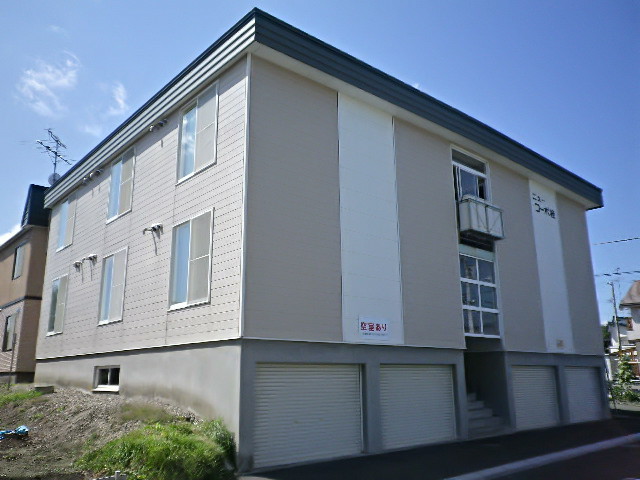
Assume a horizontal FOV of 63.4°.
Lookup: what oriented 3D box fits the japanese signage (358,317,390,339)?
[{"bbox_3d":[1.144,1.800,10.646,0.920,0.430,0.030,12,-19,-40],"label":"japanese signage"}]

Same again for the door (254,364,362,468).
[{"bbox_3d":[-0.141,3.084,9.322,2.575,1.641,0.100,11,-18,-40],"label":"door"}]

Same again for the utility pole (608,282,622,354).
[{"bbox_3d":[24.802,7.782,42.804,0.340,8.630,0.340,12,-19,-40],"label":"utility pole"}]

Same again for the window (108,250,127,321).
[{"bbox_3d":[-5.106,1.150,13.091,0.100,1.776,0.867,11,-18,-40],"label":"window"}]

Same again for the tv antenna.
[{"bbox_3d":[-10.536,-2.903,20.609,1.350,2.300,2.100,-1,-14,2],"label":"tv antenna"}]

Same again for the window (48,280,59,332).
[{"bbox_3d":[-8.853,2.217,17.261,0.090,1.820,0.860,12,-19,-40],"label":"window"}]

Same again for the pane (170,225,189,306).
[{"bbox_3d":[-2.879,0.476,10.670,0.070,1.750,0.810,12,-19,-40],"label":"pane"}]

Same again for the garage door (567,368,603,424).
[{"bbox_3d":[8.452,4.921,16.623,2.695,1.649,0.100,11,-18,-40],"label":"garage door"}]

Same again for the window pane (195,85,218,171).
[{"bbox_3d":[-2.340,-2.288,10.660,0.100,1.666,0.833,11,-18,-40],"label":"window pane"}]

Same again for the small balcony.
[{"bbox_3d":[4.378,-0.500,14.022,1.660,0.830,0.360,12,-19,-40],"label":"small balcony"}]

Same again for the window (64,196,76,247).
[{"bbox_3d":[-8.303,-0.622,17.258,0.100,1.641,0.842,11,-18,-40],"label":"window"}]

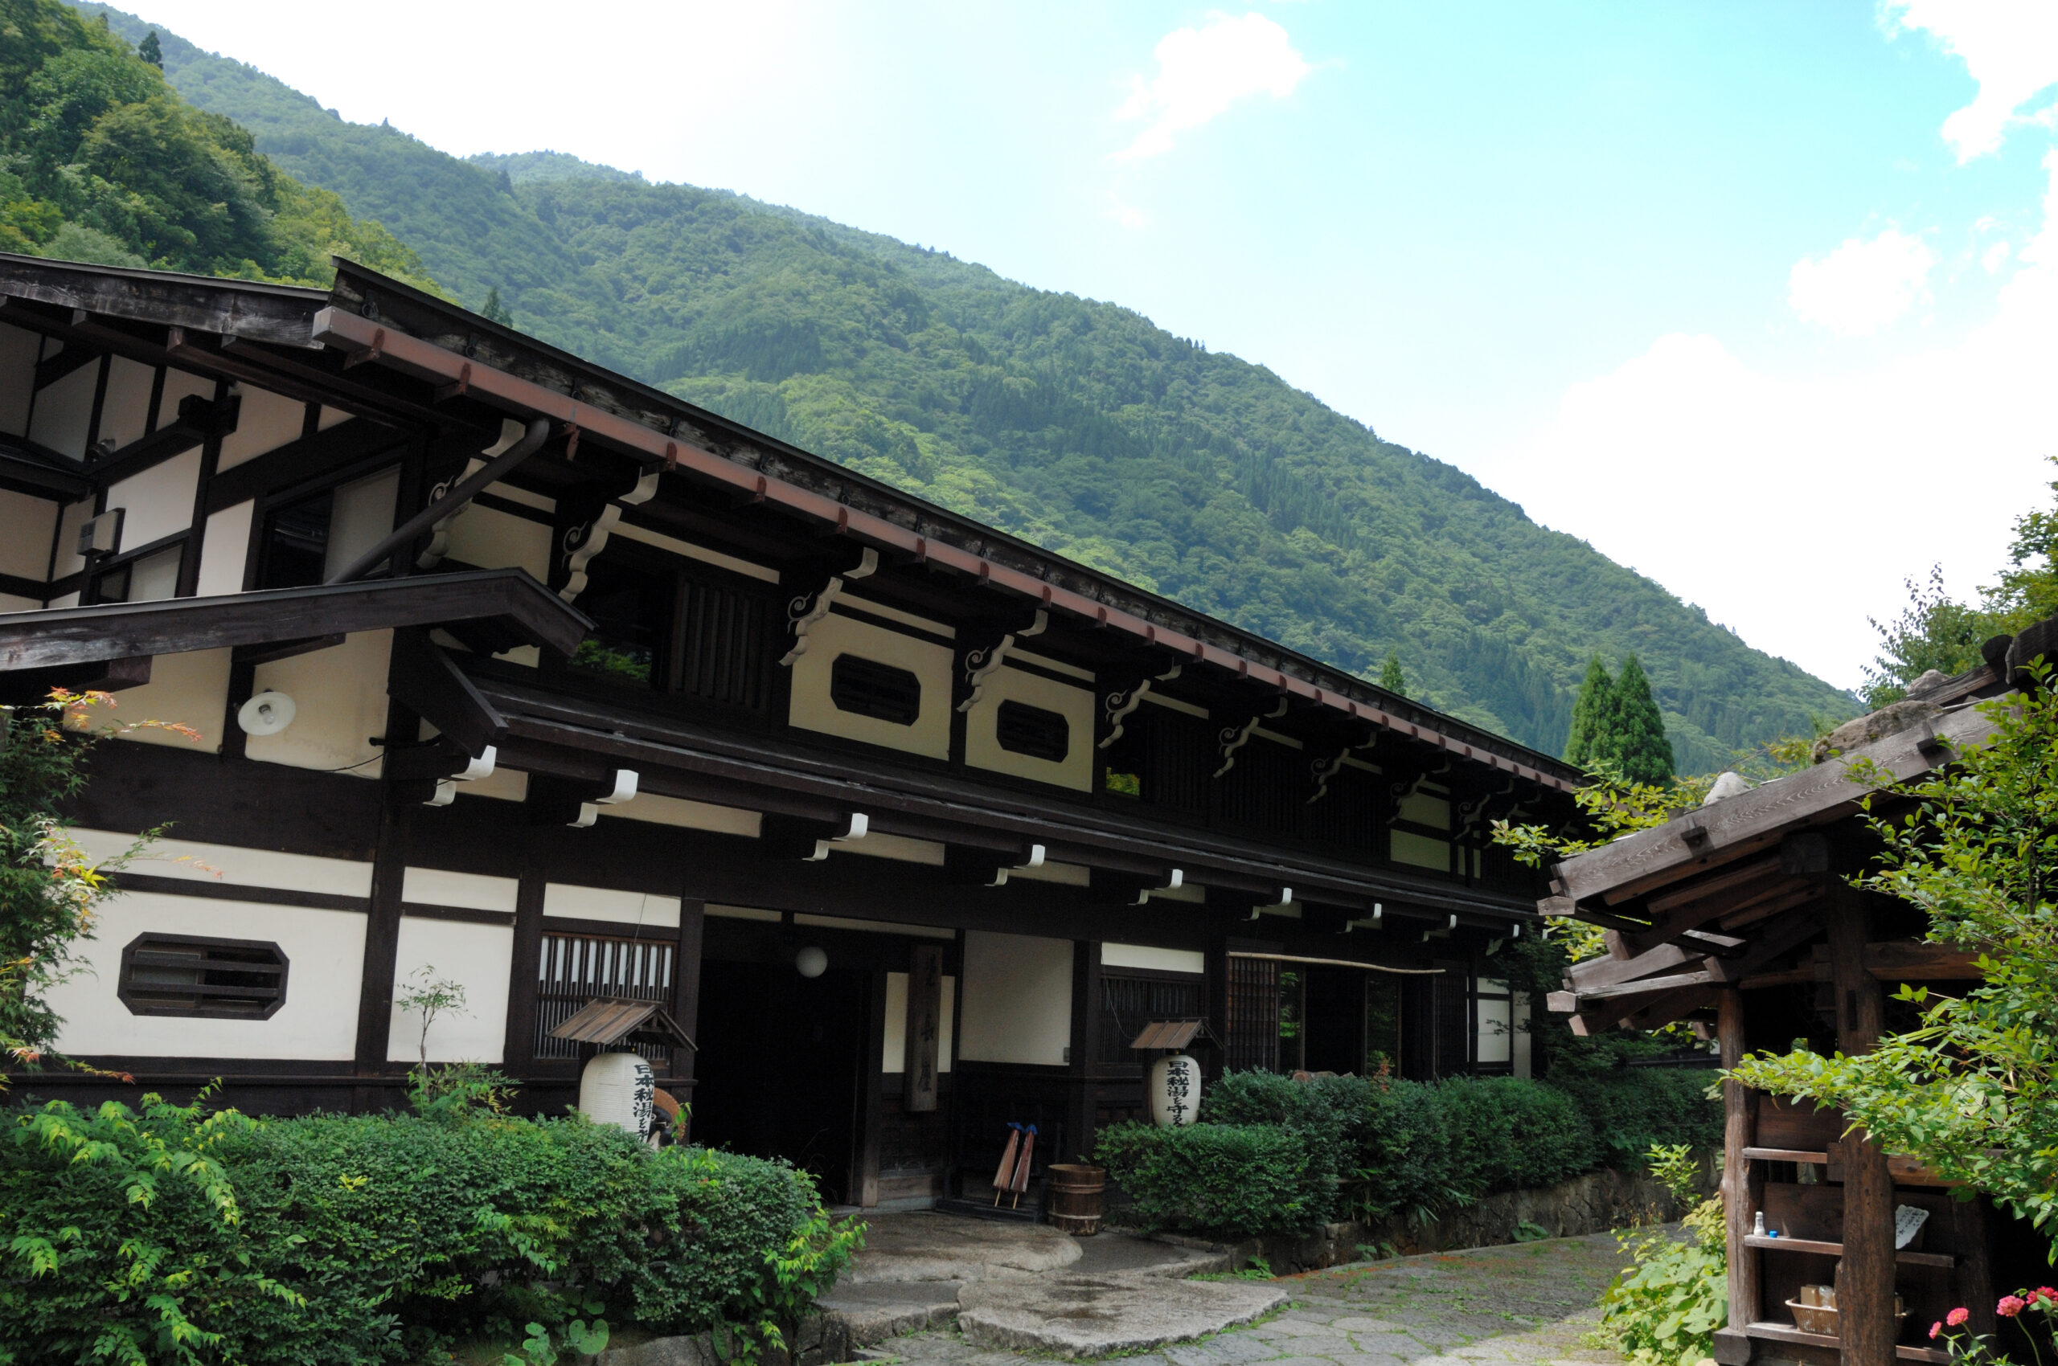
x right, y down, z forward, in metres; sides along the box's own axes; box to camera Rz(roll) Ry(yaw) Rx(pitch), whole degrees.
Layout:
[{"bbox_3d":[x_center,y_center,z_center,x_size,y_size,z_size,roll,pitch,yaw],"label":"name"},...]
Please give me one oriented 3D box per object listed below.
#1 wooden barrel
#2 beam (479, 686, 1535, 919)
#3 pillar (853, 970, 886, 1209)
[{"bbox_3d":[0.363,3.917,11.674,0.450,0.490,0.450,2,-13,0],"label":"wooden barrel"},{"bbox_3d":[1.652,1.477,13.174,0.300,0.310,13.800,-9,-17,39],"label":"beam"},{"bbox_3d":[-1.345,3.379,12.825,0.155,1.970,0.155,-9,-17,39],"label":"pillar"}]

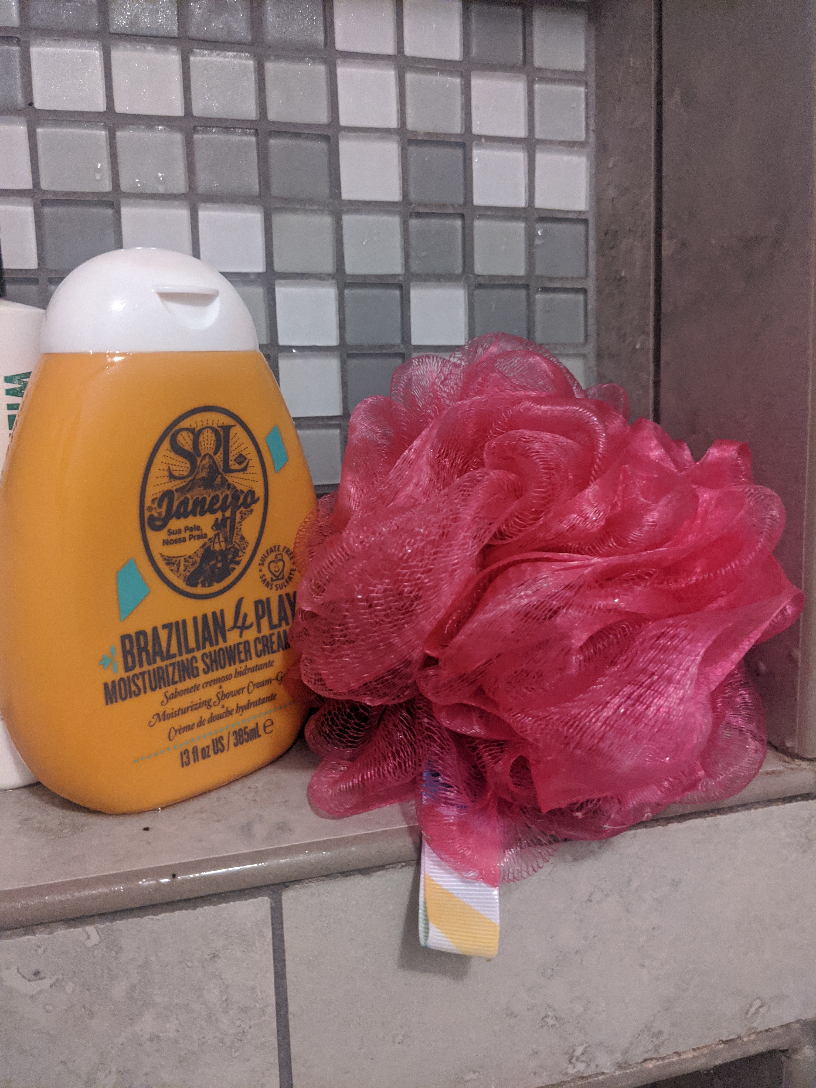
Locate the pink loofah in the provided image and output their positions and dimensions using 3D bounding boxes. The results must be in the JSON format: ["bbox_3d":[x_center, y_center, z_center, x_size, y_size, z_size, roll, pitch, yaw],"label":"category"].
[{"bbox_3d":[0.036,0.018,0.240,0.140,0.146,0.130,-3,7,-13],"label":"pink loofah"}]

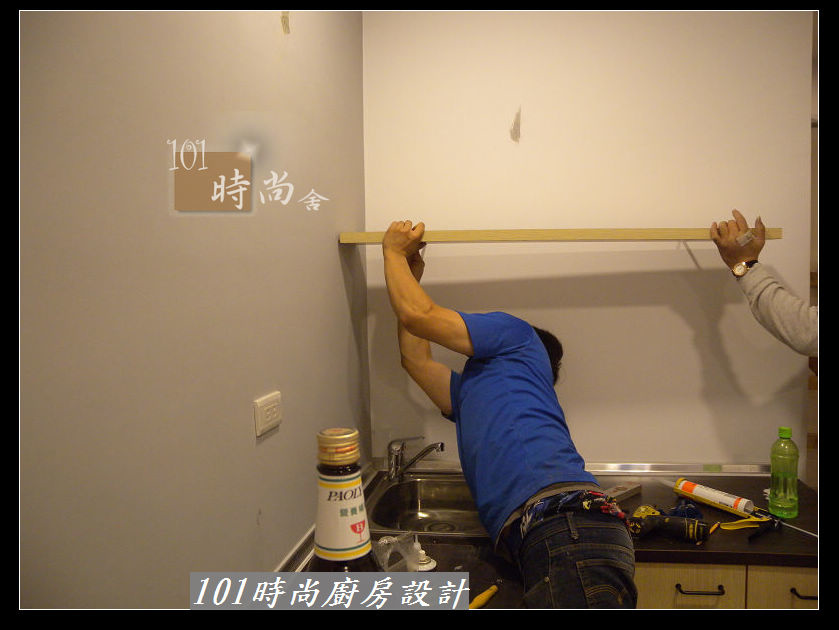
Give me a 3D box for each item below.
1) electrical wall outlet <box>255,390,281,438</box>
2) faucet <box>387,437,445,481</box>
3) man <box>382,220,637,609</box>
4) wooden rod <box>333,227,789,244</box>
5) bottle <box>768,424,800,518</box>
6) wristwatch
[{"bbox_3d":[-0.295,0.196,1.353,0.012,0.070,0.120,-1,2,9],"label":"electrical wall outlet"},{"bbox_3d":[-0.016,0.447,2.107,0.180,0.135,0.055,1,3,37],"label":"faucet"},{"bbox_3d":[0.252,0.575,1.607,0.520,1.600,0.680,-2,3,-23],"label":"man"},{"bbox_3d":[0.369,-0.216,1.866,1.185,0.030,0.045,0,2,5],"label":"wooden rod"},{"bbox_3d":[0.934,0.399,1.742,0.072,0.224,0.072,-1,2,9],"label":"bottle"},{"bbox_3d":[0.850,-0.121,1.770,0.055,0.036,0.048,-24,0,35],"label":"wristwatch"}]

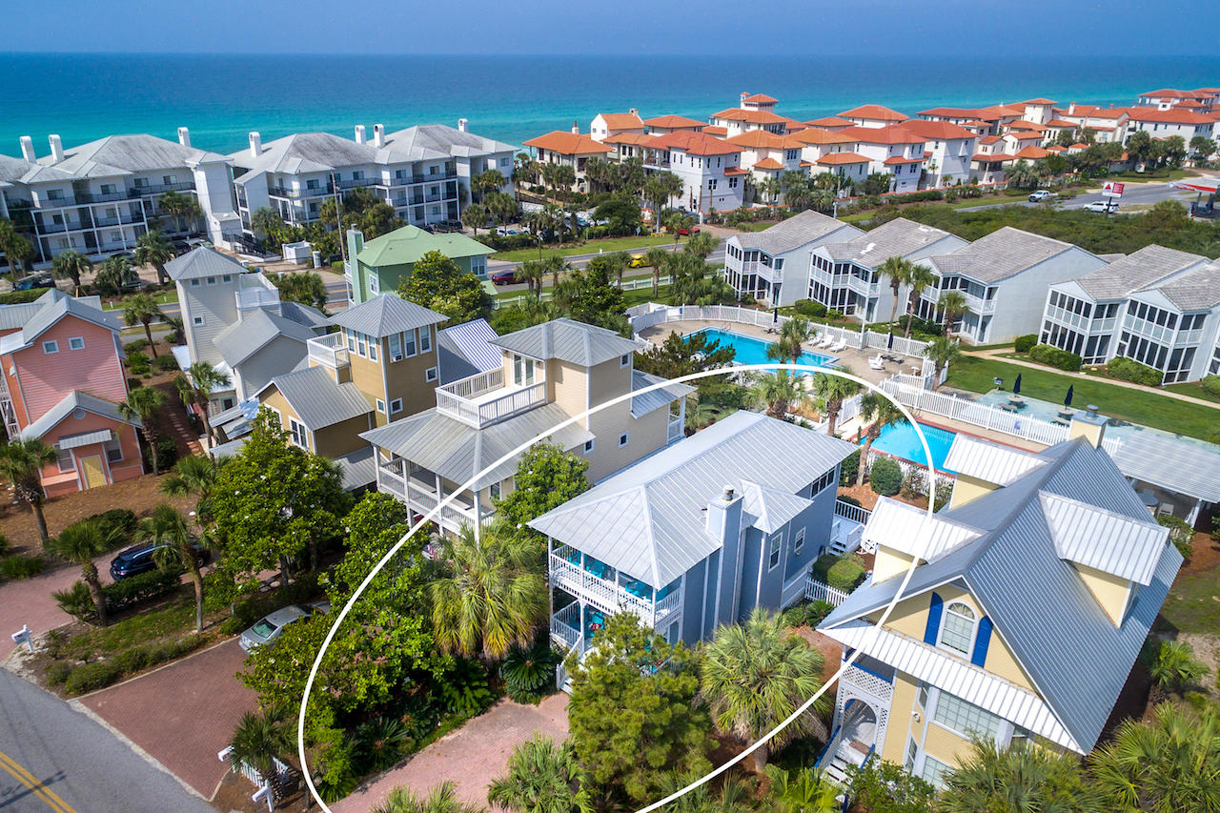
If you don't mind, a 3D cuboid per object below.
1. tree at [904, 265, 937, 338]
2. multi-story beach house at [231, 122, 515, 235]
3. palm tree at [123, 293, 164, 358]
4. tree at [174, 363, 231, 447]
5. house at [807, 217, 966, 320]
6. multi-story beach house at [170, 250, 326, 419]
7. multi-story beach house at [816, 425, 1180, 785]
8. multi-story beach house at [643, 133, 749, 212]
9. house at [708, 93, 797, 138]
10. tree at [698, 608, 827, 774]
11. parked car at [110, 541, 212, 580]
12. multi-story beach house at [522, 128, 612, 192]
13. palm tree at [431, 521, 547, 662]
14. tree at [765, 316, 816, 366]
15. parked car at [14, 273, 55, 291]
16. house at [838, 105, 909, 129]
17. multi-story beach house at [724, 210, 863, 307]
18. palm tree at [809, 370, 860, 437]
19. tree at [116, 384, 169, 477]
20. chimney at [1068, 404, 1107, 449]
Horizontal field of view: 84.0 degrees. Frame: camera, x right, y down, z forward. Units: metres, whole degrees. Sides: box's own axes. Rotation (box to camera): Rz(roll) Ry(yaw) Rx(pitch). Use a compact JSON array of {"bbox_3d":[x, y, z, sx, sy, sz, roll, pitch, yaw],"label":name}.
[{"bbox_3d":[29.702,-9.891,65.589,2.892,7.399,2.504,0,25,0],"label":"tree"},{"bbox_3d":[-32.783,-33.793,98.662,35.000,13.400,17.500,-20,33,-34],"label":"multi-story beach house"},{"bbox_3d":[-40.670,-6.930,59.430,3.800,5.880,3.800,0,25,0],"label":"palm tree"},{"bbox_3d":[-25.720,0.760,43.180,3.800,7.190,3.800,0,25,0],"label":"tree"},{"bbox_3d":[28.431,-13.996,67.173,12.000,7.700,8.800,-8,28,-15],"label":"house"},{"bbox_3d":[-23.890,-4.874,45.600,9.200,10.400,8.600,-16,31,-29],"label":"multi-story beach house"},{"bbox_3d":[15.944,8.152,27.130,8.571,11.046,13.280,21,32,37],"label":"multi-story beach house"},{"bbox_3d":[14.381,-42.644,121.129,10.000,12.000,17.000,-18,33,-31],"label":"multi-story beach house"},{"bbox_3d":[36.500,-71.660,174.320,12.000,15.300,22.000,-10,27,-20],"label":"house"},{"bbox_3d":[5.100,9.900,22.400,4.100,6.200,4.100,0,26,0],"label":"tree"},{"bbox_3d":[-22.282,7.561,33.600,4.600,1.650,1.900,-17,31,-30],"label":"parked car"},{"bbox_3d":[-8.690,-50.050,138.070,10.500,10.300,19.000,-14,29,-28],"label":"multi-story beach house"},{"bbox_3d":[-4.976,8.506,28.380,4.970,7.580,4.970,-6,28,-12],"label":"palm tree"},{"bbox_3d":[14.555,-3.628,54.322,3.106,6.773,2.772,0,25,0],"label":"tree"},{"bbox_3d":[-64.905,-13.221,76.044,1.900,1.650,4.700,4,28,8],"label":"parked car"},{"bbox_3d":[52.646,-55.308,139.533,13.000,12.000,11.500,-14,30,-27],"label":"house"},{"bbox_3d":[22.297,-17.287,77.255,16.800,8.600,8.100,-9,29,-16],"label":"multi-story beach house"},{"bbox_3d":[13.600,0.450,41.000,3.000,5.800,3.000,0,26,0],"label":"palm tree"},{"bbox_3d":[-29.042,1.578,43.080,2.690,6.130,2.690,-20,34,-33],"label":"tree"},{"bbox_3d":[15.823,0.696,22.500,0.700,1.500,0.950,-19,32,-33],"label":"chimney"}]

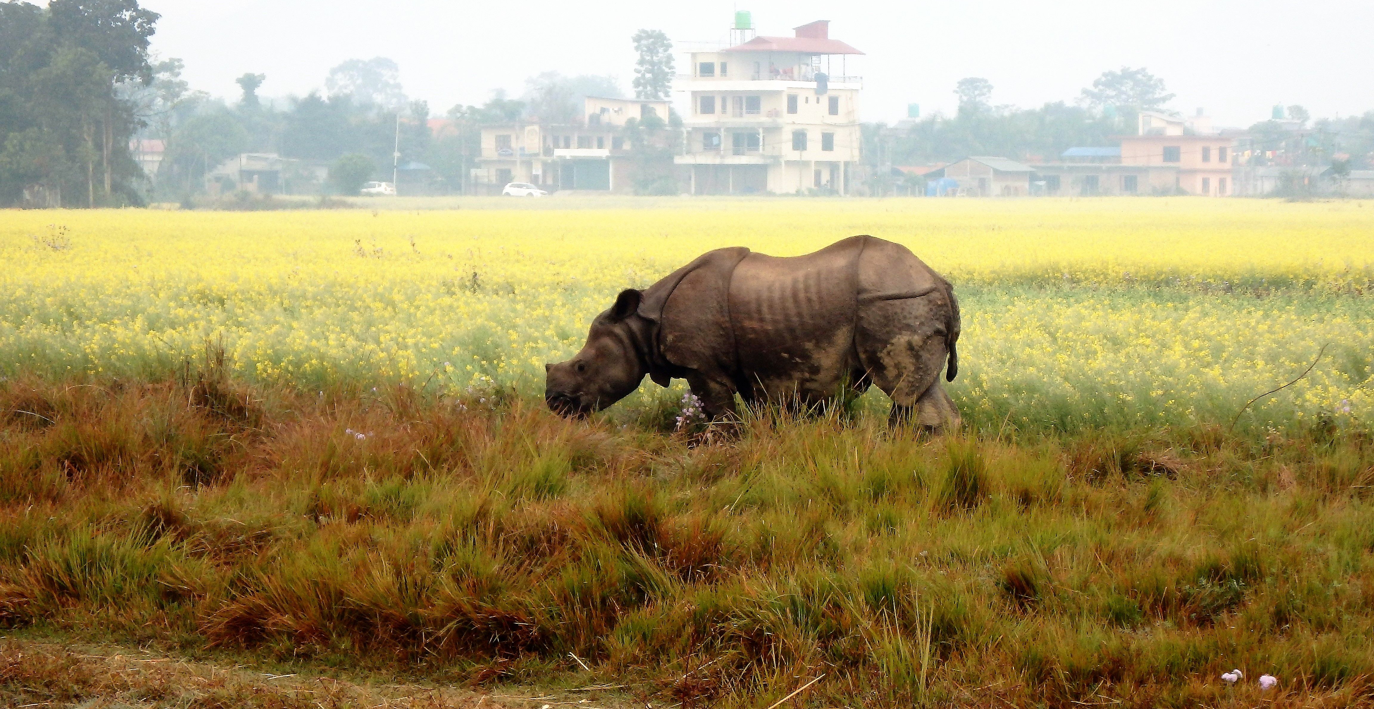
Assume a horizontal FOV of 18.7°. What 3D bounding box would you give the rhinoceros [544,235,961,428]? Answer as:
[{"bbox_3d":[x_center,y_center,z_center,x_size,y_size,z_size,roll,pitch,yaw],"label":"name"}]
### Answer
[{"bbox_3d":[0.444,-0.043,28.000,2.750,1.500,0.950,0,2,7],"label":"rhinoceros"}]

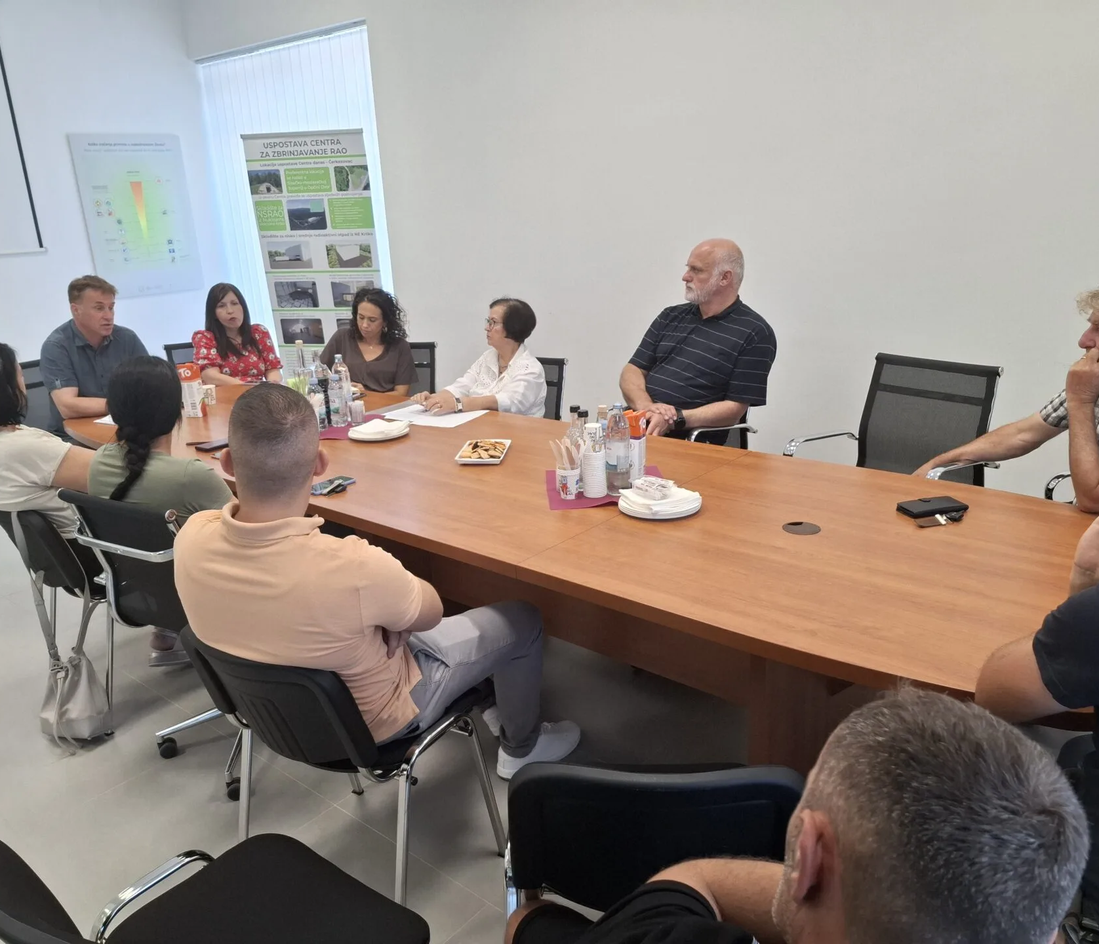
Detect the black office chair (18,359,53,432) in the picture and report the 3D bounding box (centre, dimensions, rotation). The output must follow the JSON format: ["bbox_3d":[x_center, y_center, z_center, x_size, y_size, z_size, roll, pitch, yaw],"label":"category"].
[{"bbox_3d":[-2.457,-0.136,4.566,0.620,0.930,0.570,9,21,33],"label":"black office chair"}]

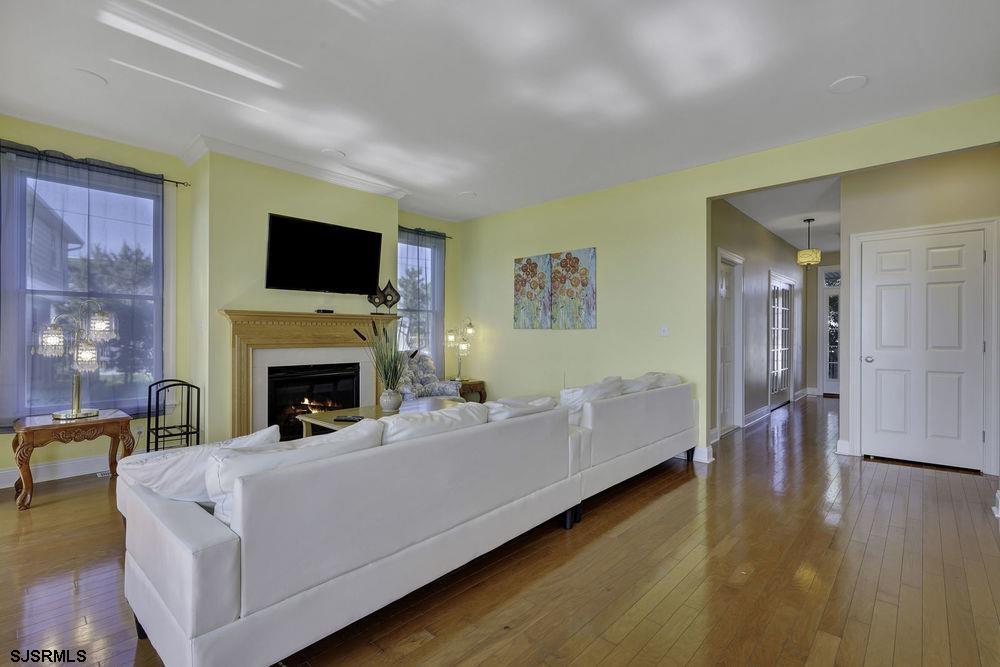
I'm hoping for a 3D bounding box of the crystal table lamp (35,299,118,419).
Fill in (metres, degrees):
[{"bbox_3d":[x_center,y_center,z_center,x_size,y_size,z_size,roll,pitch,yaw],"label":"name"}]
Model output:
[{"bbox_3d":[-3.199,0.186,3.359,0.420,0.910,0.460,0,0,43],"label":"crystal table lamp"}]

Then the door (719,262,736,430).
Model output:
[{"bbox_3d":[2.716,0.177,5.384,0.040,2.030,0.810,0,0,43],"label":"door"}]

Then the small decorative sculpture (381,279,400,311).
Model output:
[{"bbox_3d":[-1.225,-0.388,4.960,0.070,0.390,0.250,1,0,43],"label":"small decorative sculpture"}]

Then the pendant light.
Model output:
[{"bbox_3d":[4.189,-1.215,6.023,0.280,0.660,0.280,0,0,43],"label":"pendant light"}]

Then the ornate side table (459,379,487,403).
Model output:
[{"bbox_3d":[-0.571,0.884,5.819,0.520,0.530,0.580,1,0,43],"label":"ornate side table"}]

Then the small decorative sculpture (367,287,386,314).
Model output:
[{"bbox_3d":[-1.326,-0.355,4.822,0.070,0.320,0.215,1,0,43],"label":"small decorative sculpture"}]

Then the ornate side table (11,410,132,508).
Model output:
[{"bbox_3d":[-3.078,0.881,3.215,0.510,0.535,0.590,1,0,43],"label":"ornate side table"}]

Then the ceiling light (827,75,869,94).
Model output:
[{"bbox_3d":[2.195,-1.572,2.803,0.200,0.030,0.200,0,0,43],"label":"ceiling light"}]

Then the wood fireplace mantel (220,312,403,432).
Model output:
[{"bbox_3d":[-1.764,0.480,4.390,0.190,1.340,1.740,1,0,43],"label":"wood fireplace mantel"}]

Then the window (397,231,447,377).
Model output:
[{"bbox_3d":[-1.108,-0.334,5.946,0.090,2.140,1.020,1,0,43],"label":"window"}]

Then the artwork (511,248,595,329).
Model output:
[{"bbox_3d":[0.629,-0.501,5.335,1.210,0.900,0.030,0,0,43],"label":"artwork"}]

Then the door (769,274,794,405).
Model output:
[{"bbox_3d":[4.608,0.180,7.325,0.045,2.030,1.470,0,0,43],"label":"door"}]

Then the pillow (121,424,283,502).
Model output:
[{"bbox_3d":[-1.213,0.530,1.833,0.560,0.180,0.430,0,25,-47],"label":"pillow"}]

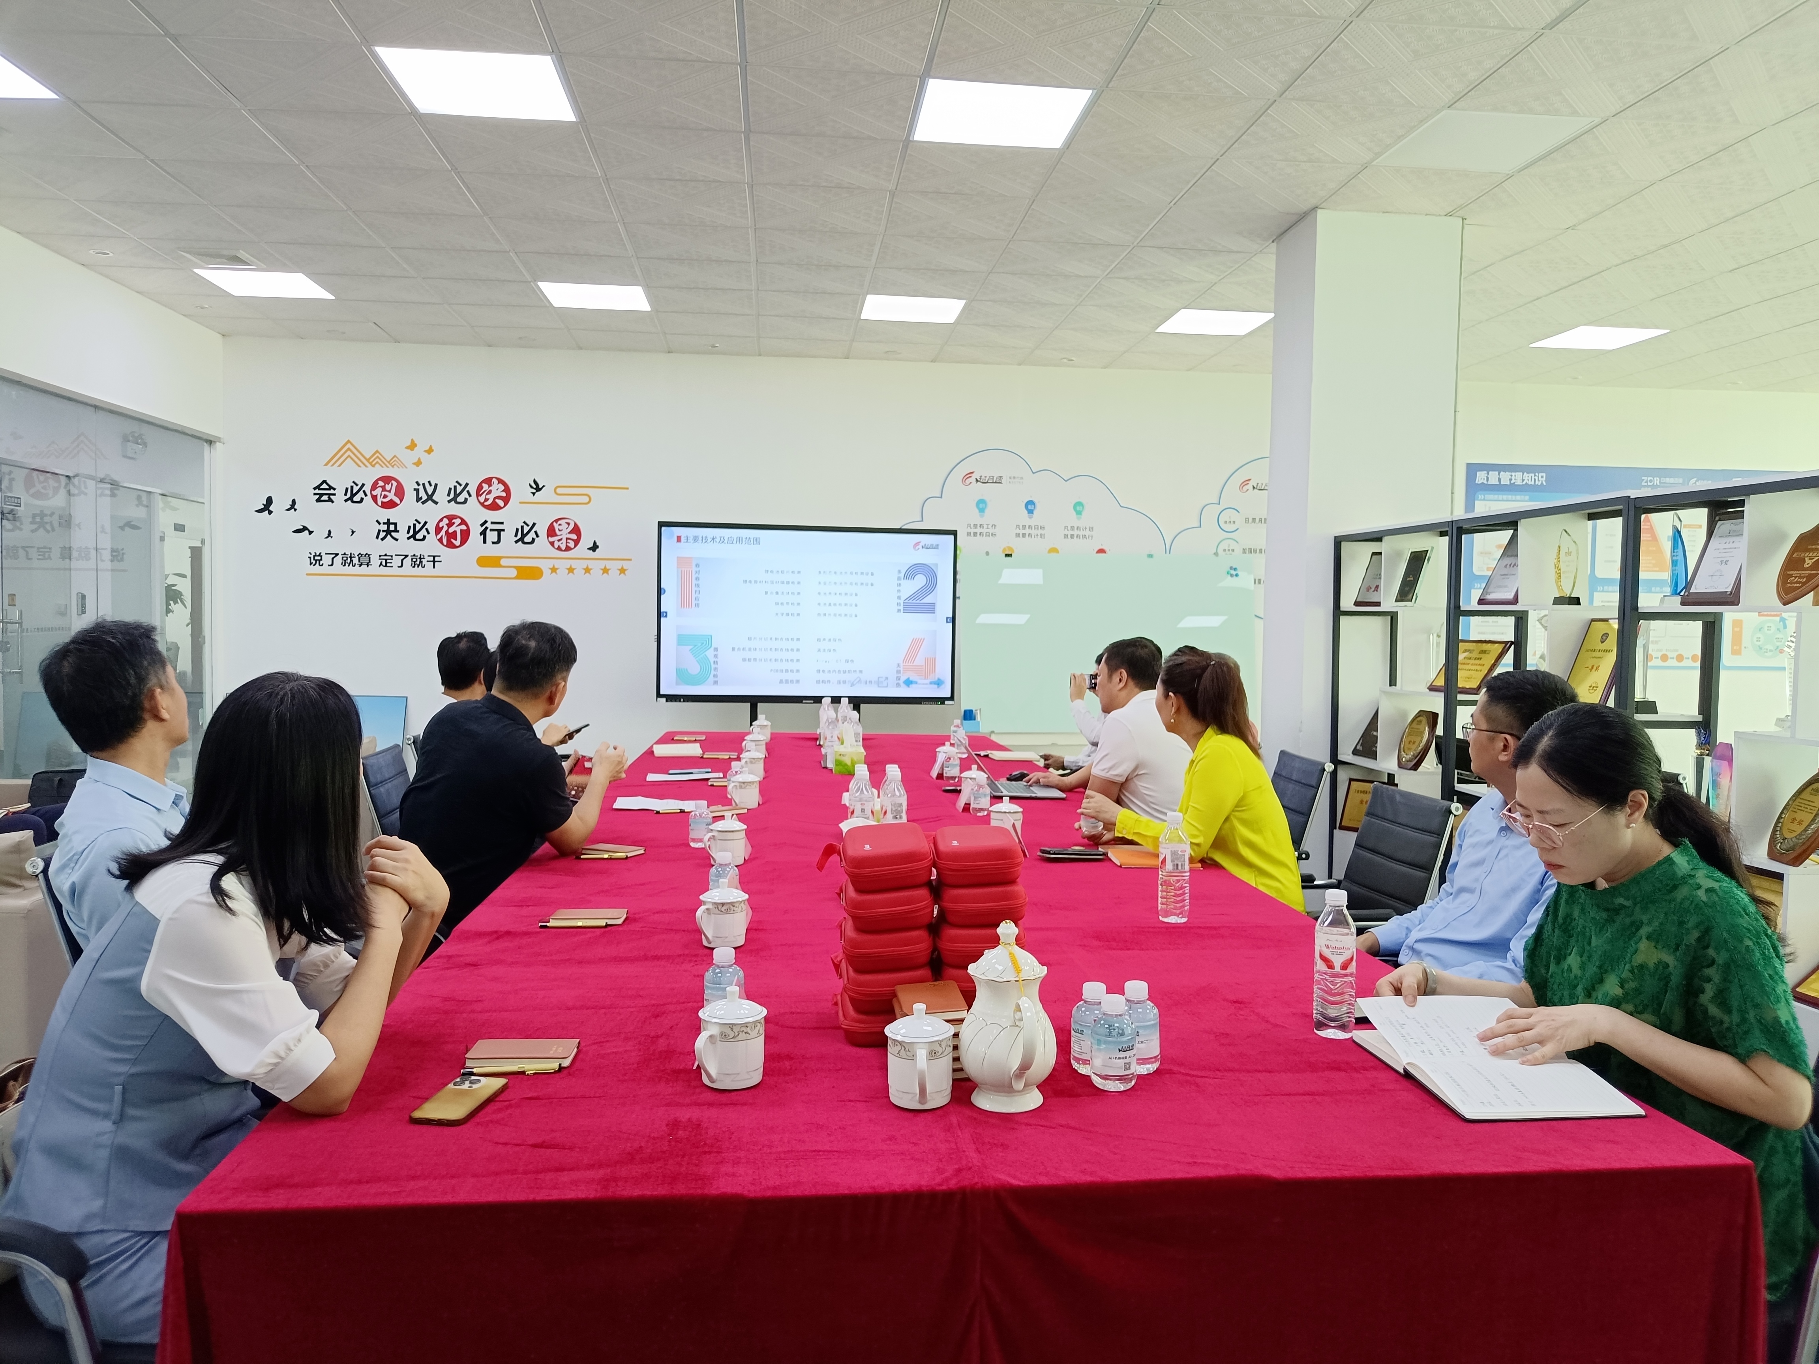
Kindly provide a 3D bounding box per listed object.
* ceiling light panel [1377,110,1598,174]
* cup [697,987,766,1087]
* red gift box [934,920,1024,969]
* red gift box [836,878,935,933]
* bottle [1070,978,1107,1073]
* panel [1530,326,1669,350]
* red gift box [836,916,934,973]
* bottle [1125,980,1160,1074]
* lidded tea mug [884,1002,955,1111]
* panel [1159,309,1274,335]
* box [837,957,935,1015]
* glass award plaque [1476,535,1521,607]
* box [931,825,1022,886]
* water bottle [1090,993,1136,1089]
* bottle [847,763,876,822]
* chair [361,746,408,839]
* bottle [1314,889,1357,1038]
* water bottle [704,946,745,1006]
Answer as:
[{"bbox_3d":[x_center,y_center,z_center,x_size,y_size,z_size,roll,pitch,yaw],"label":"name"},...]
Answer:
[{"bbox_3d":[2.113,-1.997,5.039,0.597,0.030,0.597,1,2,-6],"label":"ceiling light panel"},{"bbox_3d":[-0.244,0.476,1.834,0.091,0.126,0.122,2,2,29],"label":"cup"},{"bbox_3d":[0.104,0.404,2.180,0.134,0.060,0.200,0,2,-2],"label":"red gift box"},{"bbox_3d":[-0.035,0.343,2.164,0.134,0.060,0.200,-4,3,-2],"label":"red gift box"},{"bbox_3d":[0.260,0.486,1.926,0.060,0.119,0.060,1,2,0],"label":"bottle"},{"bbox_3d":[4.202,-2.102,8.338,0.580,0.030,0.580,1,2,-6],"label":"panel"},{"bbox_3d":[-0.037,0.382,2.047,0.138,0.060,0.170,1,2,-5],"label":"red gift box"},{"bbox_3d":[0.326,0.487,1.932,0.060,0.119,0.060,1,2,0],"label":"bottle"},{"bbox_3d":[0.015,0.499,1.825,0.091,0.131,0.115,1,2,-2],"label":"lidded tea mug"},{"bbox_3d":[1.799,-2.127,8.066,0.590,0.030,0.590,1,2,-6],"label":"panel"},{"bbox_3d":[-0.040,0.441,2.049,0.138,0.060,0.170,1,2,-5],"label":"box"},{"bbox_3d":[2.125,-0.402,4.772,0.025,0.290,0.220,26,-3,-12],"label":"glass award plaque"},{"bbox_3d":[0.100,0.264,2.106,0.138,0.060,0.170,1,2,-4],"label":"box"},{"bbox_3d":[0.274,0.482,1.829,0.062,0.122,0.062,1,2,-6],"label":"water bottle"},{"bbox_3d":[-0.128,0.365,3.732,0.067,0.235,0.067,1,2,-2],"label":"bottle"},{"bbox_3d":[-1.178,0.704,3.733,0.620,0.990,0.570,1,2,-6],"label":"chair"},{"bbox_3d":[0.662,0.435,2.121,0.061,0.222,0.061,1,2,0],"label":"bottle"},{"bbox_3d":[-0.279,0.464,2.059,0.063,0.122,0.063,1,2,-6],"label":"water bottle"}]

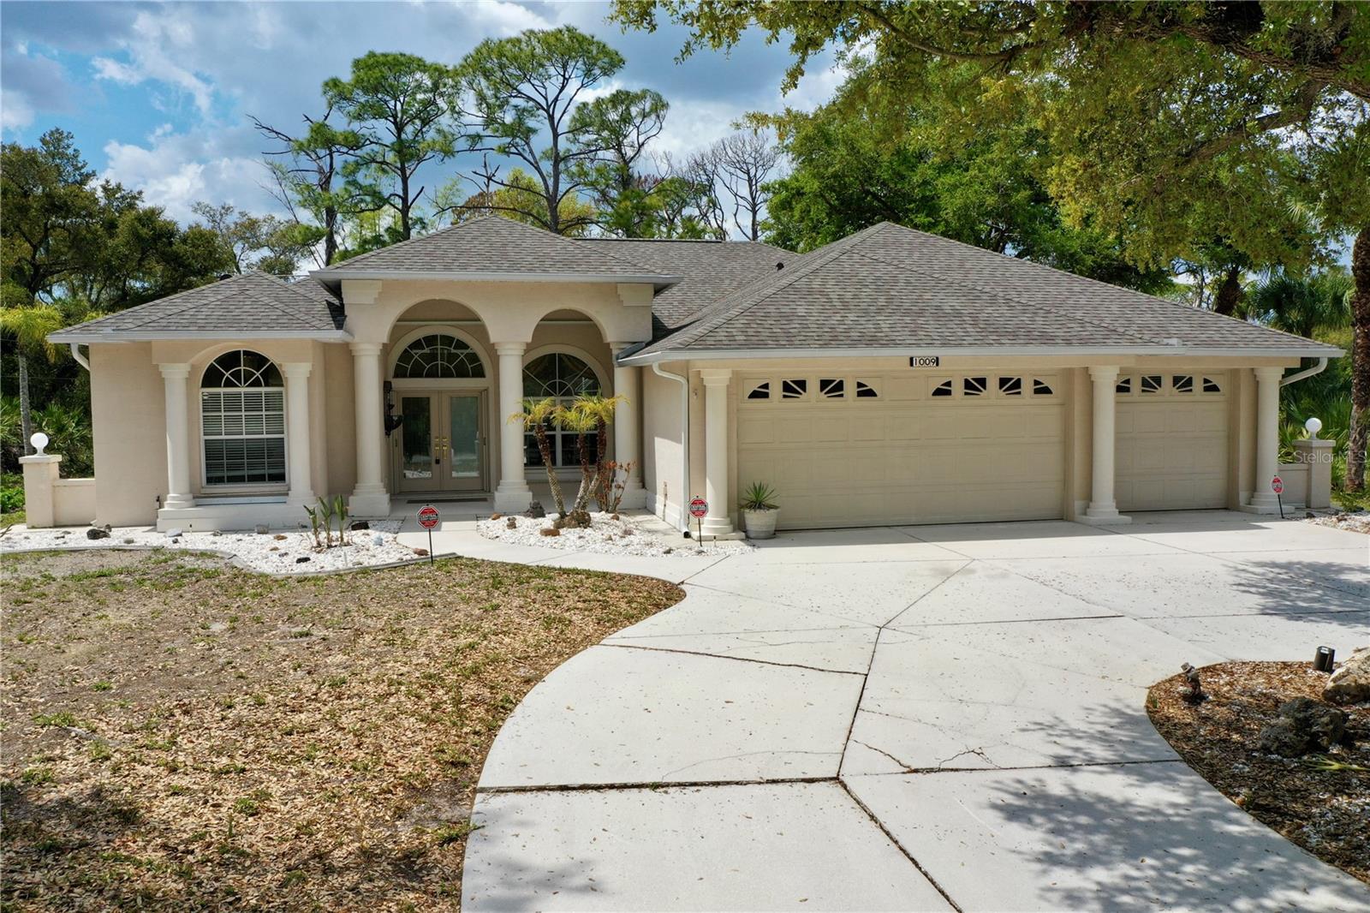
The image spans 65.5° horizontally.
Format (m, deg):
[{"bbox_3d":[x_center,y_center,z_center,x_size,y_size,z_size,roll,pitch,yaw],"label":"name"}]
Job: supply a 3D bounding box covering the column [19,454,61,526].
[{"bbox_3d":[-10.908,0.599,18.098,0.488,1.198,0.488,-1,4,-10],"label":"column"}]

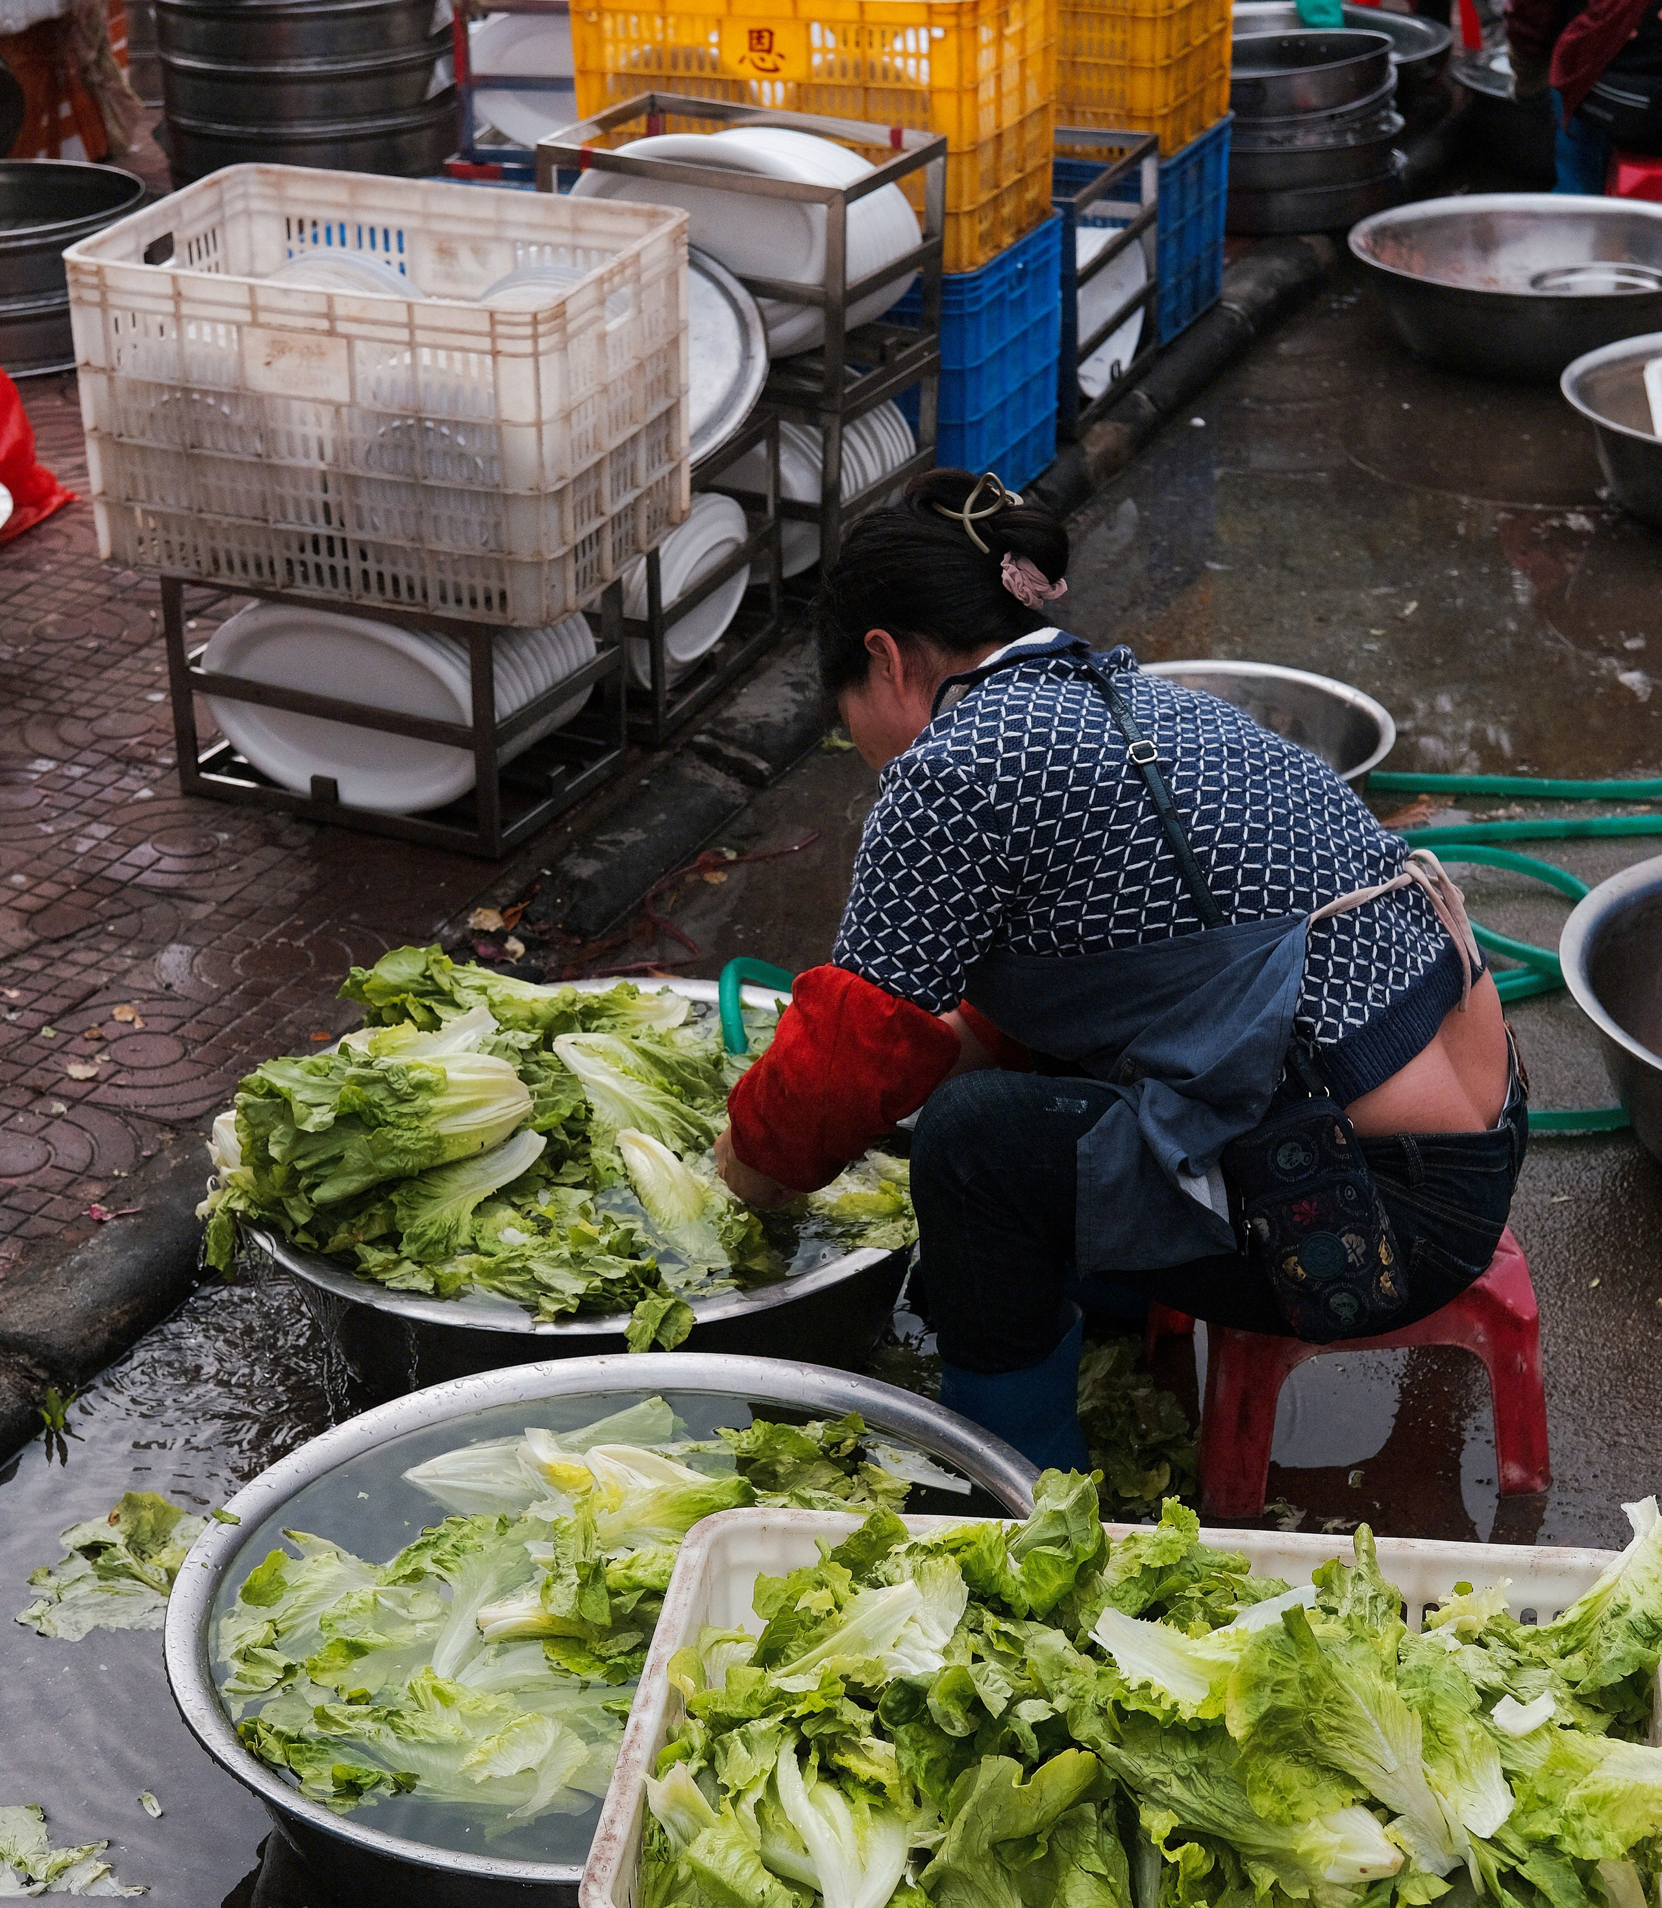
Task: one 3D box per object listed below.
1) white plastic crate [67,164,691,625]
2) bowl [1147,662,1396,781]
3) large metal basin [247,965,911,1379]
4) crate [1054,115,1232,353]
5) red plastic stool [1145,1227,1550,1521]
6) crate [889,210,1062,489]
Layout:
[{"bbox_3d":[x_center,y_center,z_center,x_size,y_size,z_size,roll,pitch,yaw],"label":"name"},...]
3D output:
[{"bbox_3d":[-0.521,-0.669,4.348,0.611,0.374,0.423,9,29,17],"label":"white plastic crate"},{"bbox_3d":[0.458,-0.204,4.433,0.437,0.153,0.437,-1,25,0],"label":"bowl"},{"bbox_3d":[-0.204,0.265,3.399,0.681,0.207,0.681,-1,25,0],"label":"large metal basin"},{"bbox_3d":[0.345,-1.275,6.358,0.611,0.303,0.425,8,27,19],"label":"crate"},{"bbox_3d":[0.460,0.350,3.225,0.305,0.177,0.217,-3,25,-5],"label":"red plastic stool"},{"bbox_3d":[-0.008,-0.894,5.489,0.611,0.386,0.426,9,27,19],"label":"crate"}]

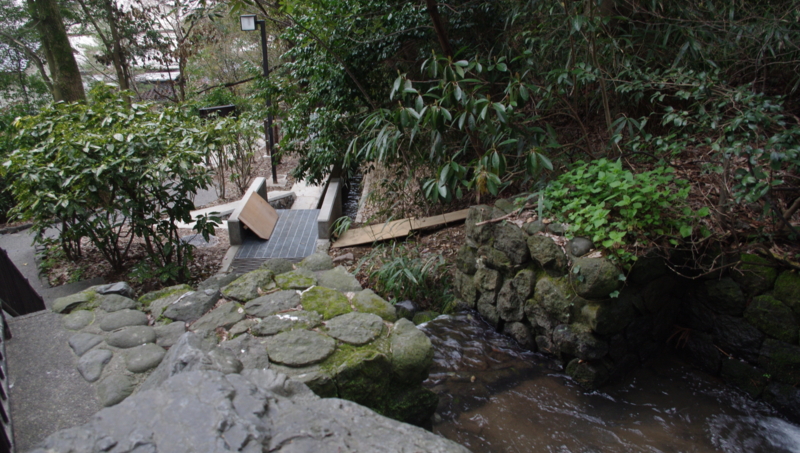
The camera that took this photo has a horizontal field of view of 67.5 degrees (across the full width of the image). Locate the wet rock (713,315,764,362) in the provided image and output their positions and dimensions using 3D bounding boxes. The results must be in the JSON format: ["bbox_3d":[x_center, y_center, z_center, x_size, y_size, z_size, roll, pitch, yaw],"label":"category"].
[{"bbox_3d":[2.656,0.879,4.701,0.329,0.360,0.417,-18,27,-41],"label":"wet rock"}]

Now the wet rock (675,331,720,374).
[{"bbox_3d":[2.435,1.039,4.903,0.319,0.365,0.385,-18,27,-41],"label":"wet rock"}]

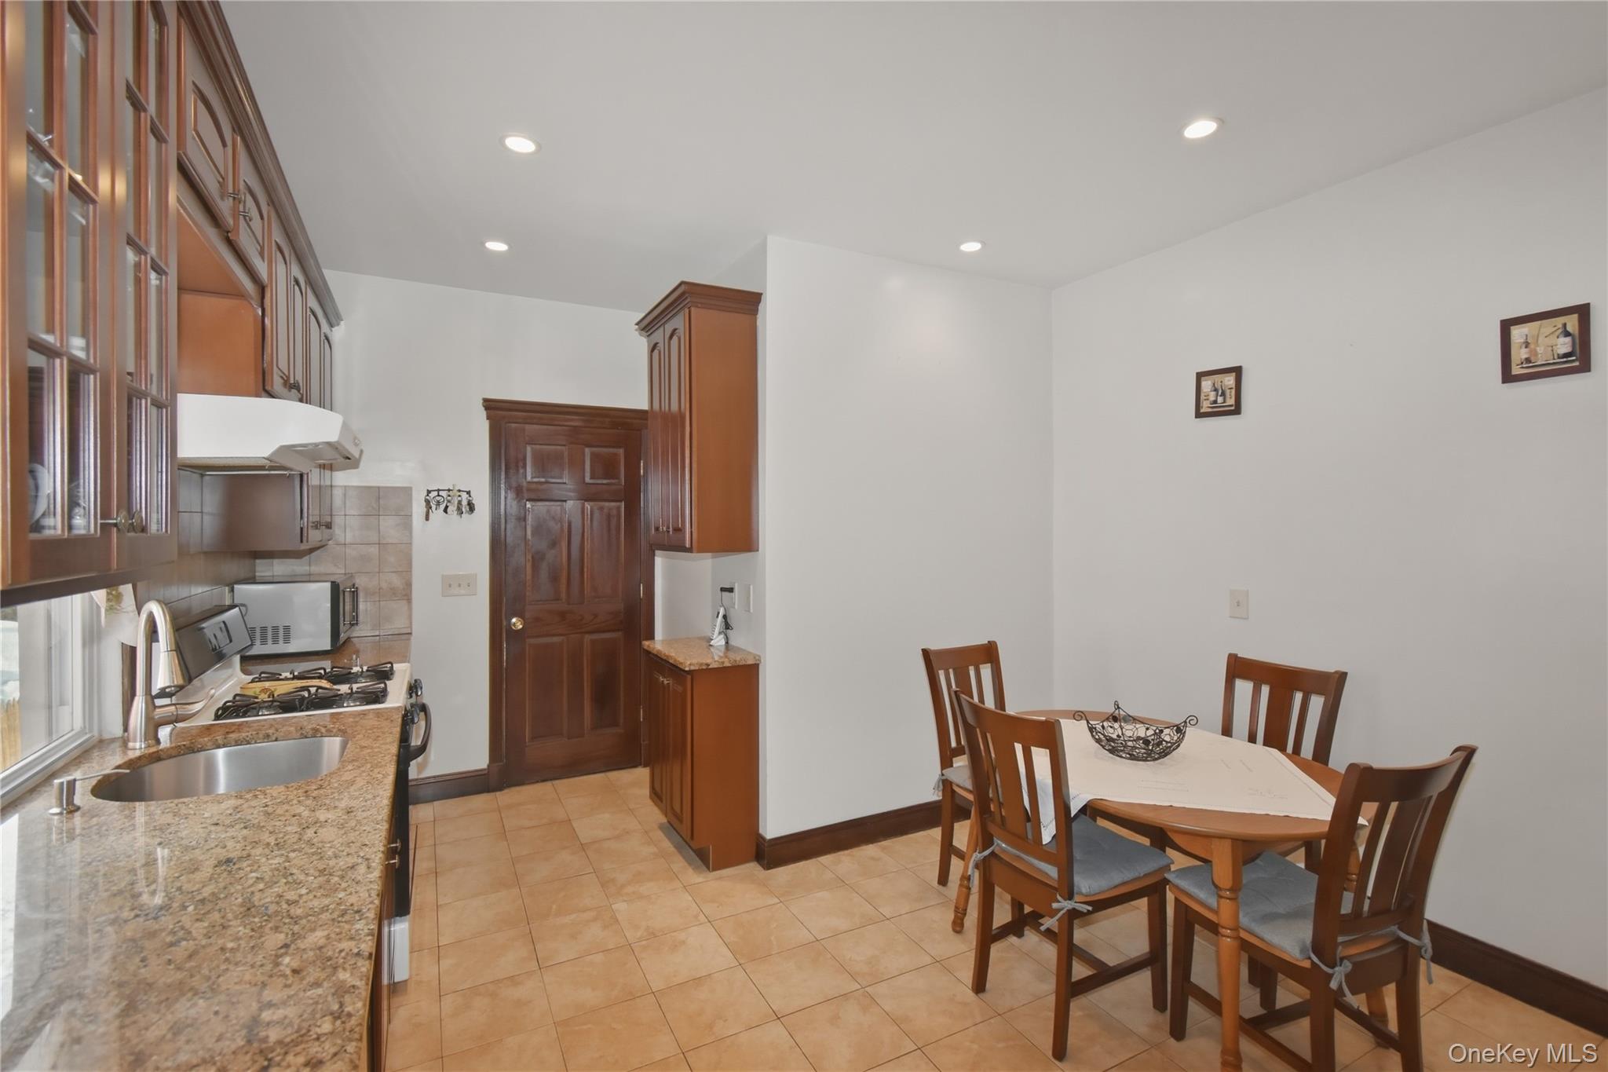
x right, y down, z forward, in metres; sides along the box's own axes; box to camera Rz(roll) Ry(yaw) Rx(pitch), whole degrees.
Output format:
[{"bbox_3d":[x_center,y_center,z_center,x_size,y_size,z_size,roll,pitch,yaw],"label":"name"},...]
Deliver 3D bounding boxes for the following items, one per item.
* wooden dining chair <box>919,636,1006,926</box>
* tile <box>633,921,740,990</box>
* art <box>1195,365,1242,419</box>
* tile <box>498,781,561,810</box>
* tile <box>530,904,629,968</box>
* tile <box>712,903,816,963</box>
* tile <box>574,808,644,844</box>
[{"bbox_3d":[0.820,0.972,2.745,0.440,0.955,0.520,0,0,-28],"label":"wooden dining chair"},{"bbox_3d":[-0.414,1.454,2.322,0.298,0.010,0.296,0,0,-28],"label":"tile"},{"bbox_3d":[1.869,-0.646,3.031,0.020,0.213,0.208,0,0,-29],"label":"art"},{"bbox_3d":[-1.531,1.454,3.735,0.298,0.010,0.296,0,0,-28],"label":"tile"},{"bbox_3d":[-0.819,1.454,2.440,0.298,0.010,0.296,0,0,-28],"label":"tile"},{"bbox_3d":[-0.152,1.454,2.461,0.298,0.010,0.296,0,0,-28],"label":"tile"},{"bbox_3d":[-1.018,1.511,3.480,0.307,0.010,0.303,0,0,-29],"label":"tile"}]

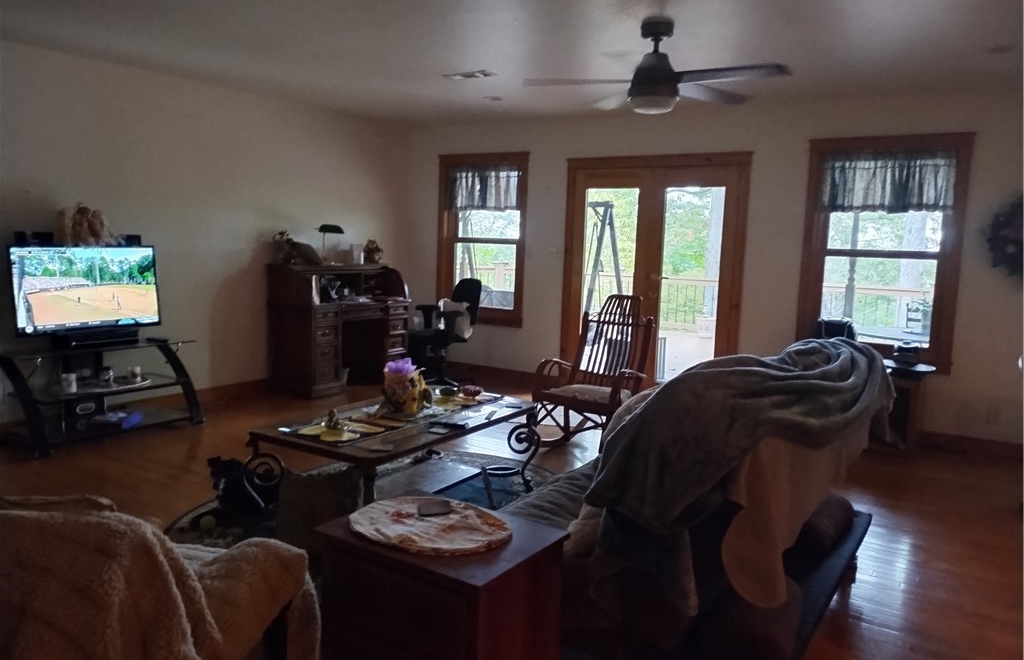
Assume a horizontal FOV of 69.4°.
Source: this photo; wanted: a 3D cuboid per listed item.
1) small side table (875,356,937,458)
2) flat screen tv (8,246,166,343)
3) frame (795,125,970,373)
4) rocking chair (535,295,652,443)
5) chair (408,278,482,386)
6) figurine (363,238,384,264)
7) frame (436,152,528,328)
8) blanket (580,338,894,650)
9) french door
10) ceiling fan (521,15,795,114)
[{"bbox_3d":[2.694,0.559,5.220,0.460,0.600,0.370,6,9,34],"label":"small side table"},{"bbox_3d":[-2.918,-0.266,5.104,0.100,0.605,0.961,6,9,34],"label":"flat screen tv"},{"bbox_3d":[2.650,-0.553,5.354,1.060,1.650,0.090,6,8,34],"label":"frame"},{"bbox_3d":[0.597,0.274,4.964,0.610,1.000,0.830,7,8,37],"label":"rocking chair"},{"bbox_3d":[-0.646,0.035,7.114,0.630,1.010,0.620,-3,8,-28],"label":"chair"},{"bbox_3d":[-1.378,-0.780,7.278,0.190,0.260,0.170,-4,9,-34],"label":"figurine"},{"bbox_3d":[-0.313,-0.886,7.327,1.070,1.650,0.090,6,8,34],"label":"frame"},{"bbox_3d":[0.814,0.417,2.433,0.570,0.680,1.450,6,8,34],"label":"blanket"},{"bbox_3d":[1.184,-0.408,6.408,1.672,2.148,0.120,6,9,34],"label":"french door"},{"bbox_3d":[0.722,-1.321,3.709,1.300,0.450,1.300,6,8,34],"label":"ceiling fan"}]

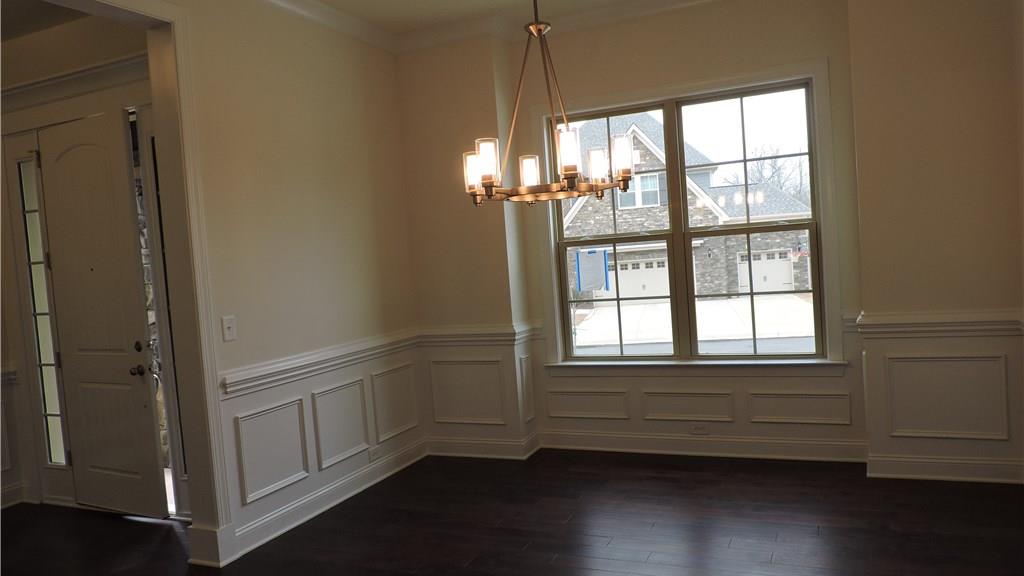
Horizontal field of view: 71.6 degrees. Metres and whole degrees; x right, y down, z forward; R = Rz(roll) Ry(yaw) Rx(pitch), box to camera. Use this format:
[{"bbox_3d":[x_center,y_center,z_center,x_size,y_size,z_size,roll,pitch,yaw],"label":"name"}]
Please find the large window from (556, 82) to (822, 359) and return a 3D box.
[{"bbox_3d":[1.130,-0.381,4.793,1.736,1.733,0.100,-3,3,25],"label":"large window"}]

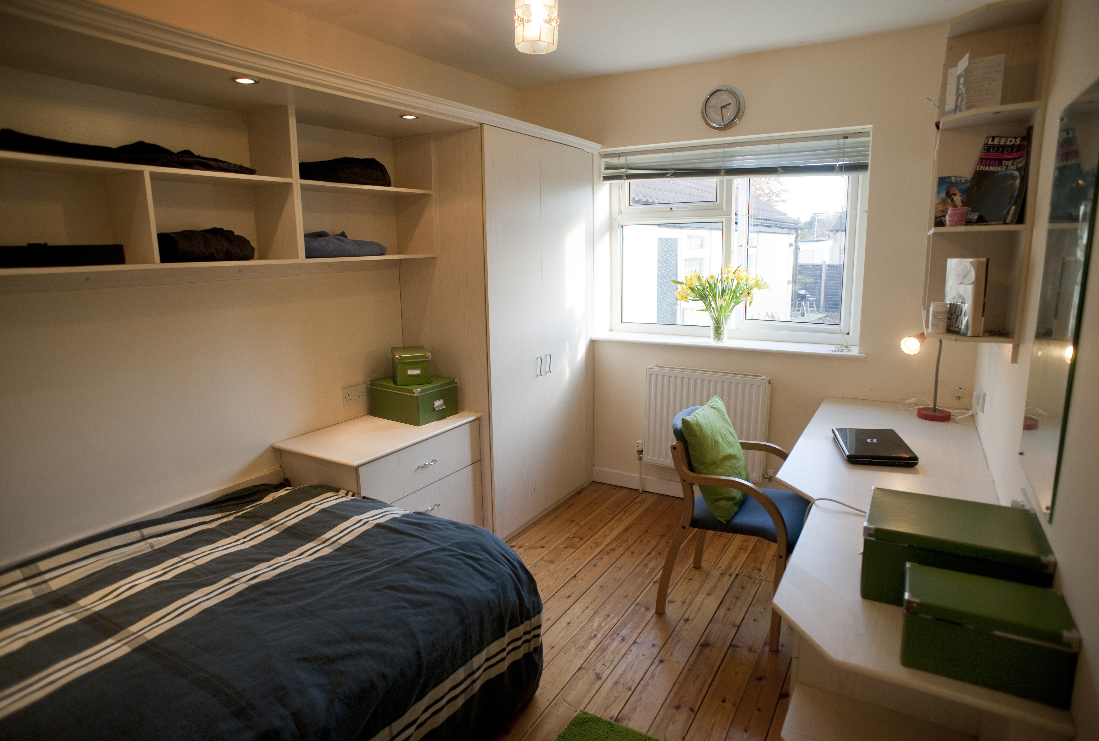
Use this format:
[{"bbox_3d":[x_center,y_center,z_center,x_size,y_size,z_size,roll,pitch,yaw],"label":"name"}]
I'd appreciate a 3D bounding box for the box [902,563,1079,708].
[{"bbox_3d":[0.856,0.519,1.232,0.263,0.152,0.158,6,13,28],"label":"box"}]

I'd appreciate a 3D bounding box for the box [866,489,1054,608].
[{"bbox_3d":[0.962,0.448,1.495,0.349,0.185,0.270,6,13,29],"label":"box"}]

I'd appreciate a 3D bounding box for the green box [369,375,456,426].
[{"bbox_3d":[-0.679,0.137,3.106,0.349,0.179,0.270,8,14,35],"label":"green box"}]

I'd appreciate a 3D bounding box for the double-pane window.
[{"bbox_3d":[1.098,-0.736,3.782,1.540,1.080,0.090,6,13,30],"label":"double-pane window"}]

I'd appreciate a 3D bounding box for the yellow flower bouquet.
[{"bbox_3d":[1.014,-0.402,3.701,0.560,0.455,0.430,6,13,30],"label":"yellow flower bouquet"}]

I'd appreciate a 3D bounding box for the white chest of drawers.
[{"bbox_3d":[-0.755,0.639,2.945,0.505,0.740,0.814,6,13,30],"label":"white chest of drawers"}]

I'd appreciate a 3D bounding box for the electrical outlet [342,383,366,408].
[{"bbox_3d":[-0.943,0.122,3.011,0.012,0.088,0.146,6,13,30],"label":"electrical outlet"}]

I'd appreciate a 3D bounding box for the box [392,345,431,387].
[{"bbox_3d":[-0.692,-0.025,3.087,0.162,0.147,0.250,-4,12,-18],"label":"box"}]

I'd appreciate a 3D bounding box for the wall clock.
[{"bbox_3d":[0.934,-1.418,3.329,0.233,0.233,0.045,6,13,30],"label":"wall clock"}]

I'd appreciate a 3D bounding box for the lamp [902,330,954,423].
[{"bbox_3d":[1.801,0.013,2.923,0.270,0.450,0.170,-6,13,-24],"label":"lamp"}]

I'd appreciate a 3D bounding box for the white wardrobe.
[{"bbox_3d":[-0.245,-0.210,3.624,0.550,2.120,1.150,6,13,30],"label":"white wardrobe"}]

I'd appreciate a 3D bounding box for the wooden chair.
[{"bbox_3d":[0.821,0.622,2.664,0.575,0.850,0.525,7,14,32],"label":"wooden chair"}]

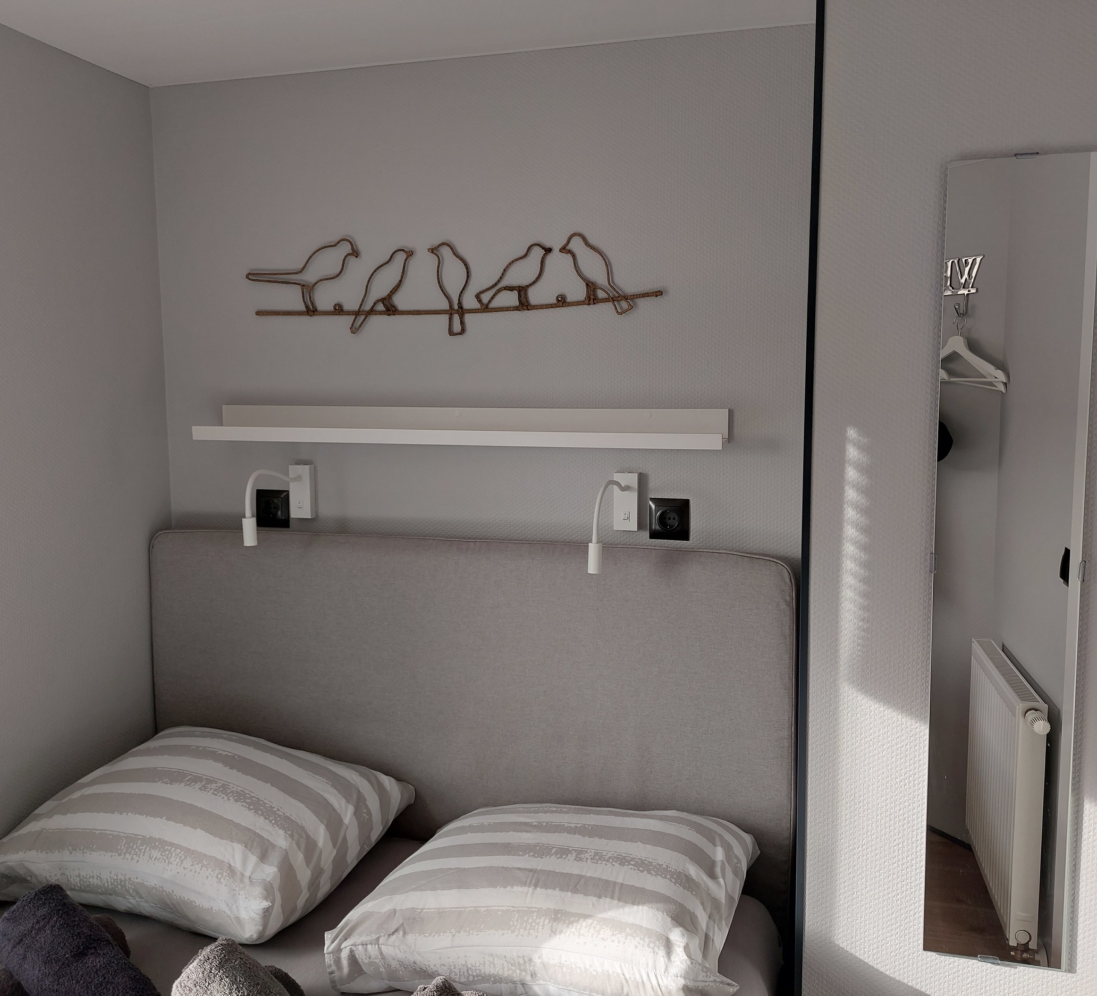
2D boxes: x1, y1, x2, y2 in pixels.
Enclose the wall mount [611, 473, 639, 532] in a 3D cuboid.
[{"bbox_3d":[0.163,0.007,1.906,0.049,0.117,0.025,1,6,14],"label":"wall mount"}]

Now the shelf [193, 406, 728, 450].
[{"bbox_3d":[-0.207,-0.150,1.931,1.142,0.072,0.120,1,6,14],"label":"shelf"}]

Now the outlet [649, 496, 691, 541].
[{"bbox_3d":[0.249,0.045,1.894,0.082,0.082,0.012,1,6,14],"label":"outlet"}]

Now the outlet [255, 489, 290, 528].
[{"bbox_3d":[-0.629,0.026,2.110,0.082,0.082,0.012,1,6,14],"label":"outlet"}]

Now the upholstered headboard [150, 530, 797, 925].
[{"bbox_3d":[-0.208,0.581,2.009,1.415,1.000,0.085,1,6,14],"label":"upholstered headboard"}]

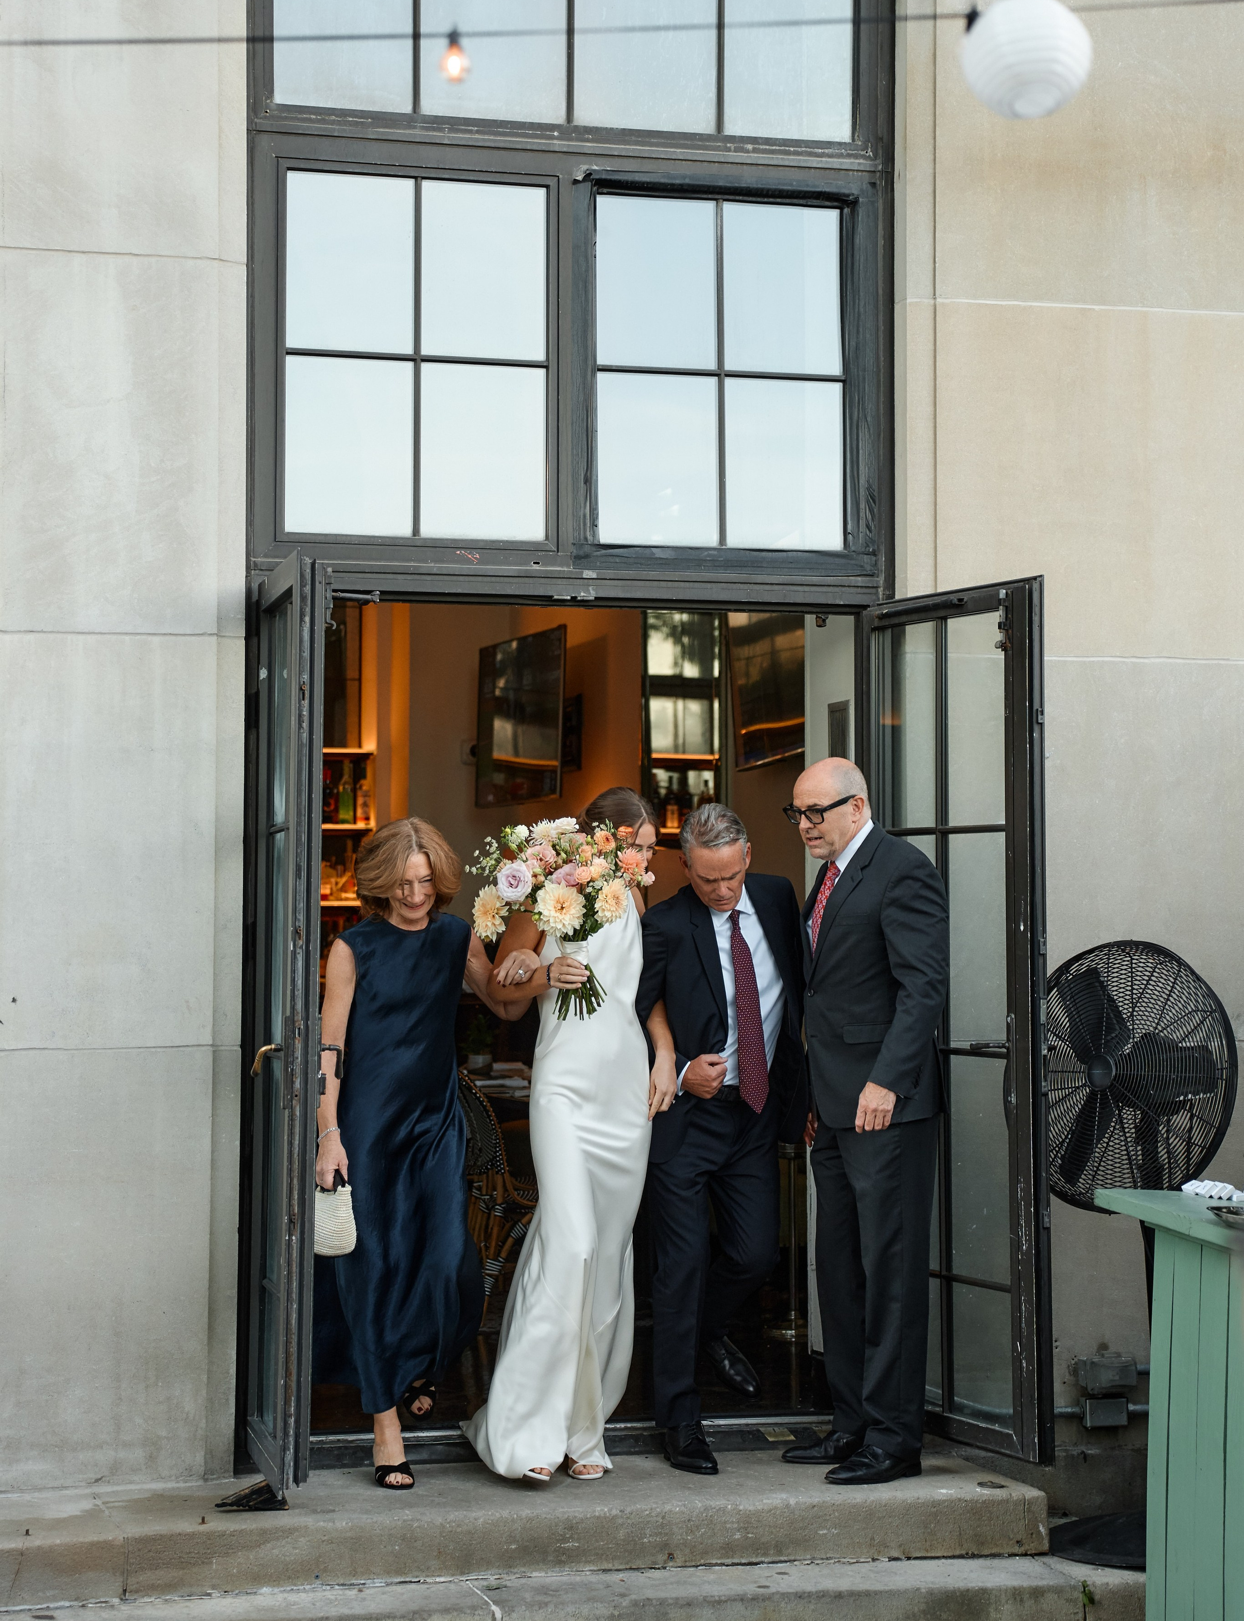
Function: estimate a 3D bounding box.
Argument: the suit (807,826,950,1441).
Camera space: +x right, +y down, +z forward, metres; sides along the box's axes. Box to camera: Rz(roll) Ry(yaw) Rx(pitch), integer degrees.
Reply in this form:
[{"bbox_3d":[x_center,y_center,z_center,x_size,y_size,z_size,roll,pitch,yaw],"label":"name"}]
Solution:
[{"bbox_3d":[0.637,0.820,7.559,0.350,1.570,0.500,2,-4,-22],"label":"suit"}]

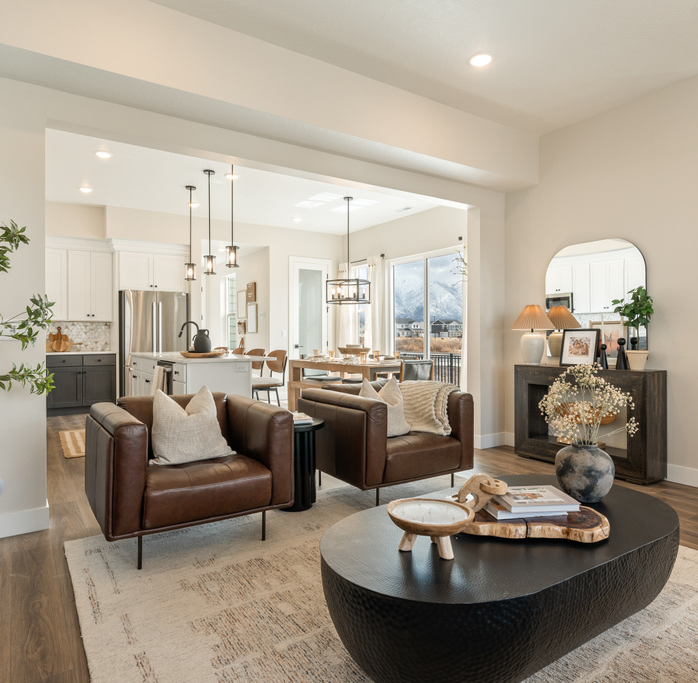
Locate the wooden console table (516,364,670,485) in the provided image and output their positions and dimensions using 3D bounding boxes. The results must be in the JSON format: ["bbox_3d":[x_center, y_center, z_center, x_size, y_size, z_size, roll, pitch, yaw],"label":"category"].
[{"bbox_3d":[2.032,0.655,4.212,0.300,0.849,1.200,0,0,-32],"label":"wooden console table"}]

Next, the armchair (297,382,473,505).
[{"bbox_3d":[0.240,0.696,3.451,0.910,0.740,0.860,0,0,-33],"label":"armchair"}]

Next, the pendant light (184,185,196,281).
[{"bbox_3d":[-2.044,-1.390,6.250,0.135,1.210,0.135,0,0,-34],"label":"pendant light"}]

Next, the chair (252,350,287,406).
[{"bbox_3d":[-0.960,0.585,5.250,0.520,0.970,0.470,0,0,-34],"label":"chair"}]

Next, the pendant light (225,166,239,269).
[{"bbox_3d":[-1.217,-1.370,5.050,0.140,1.200,0.140,0,0,-32],"label":"pendant light"}]

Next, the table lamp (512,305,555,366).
[{"bbox_3d":[1.729,-0.056,4.536,0.420,0.574,0.420,0,0,-32],"label":"table lamp"}]

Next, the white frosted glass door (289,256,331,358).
[{"bbox_3d":[-0.690,-0.210,8.700,0.880,2.560,0.150,0,0,-34],"label":"white frosted glass door"}]

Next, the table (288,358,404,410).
[{"bbox_3d":[0.083,0.693,6.773,0.960,0.775,2.160,0,0,-32],"label":"table"}]

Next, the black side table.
[{"bbox_3d":[-0.339,0.802,3.180,0.370,0.556,0.370,0,0,0],"label":"black side table"}]

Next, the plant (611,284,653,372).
[{"bbox_3d":[2.197,-0.101,3.749,0.270,0.645,0.280,0,0,-34],"label":"plant"}]

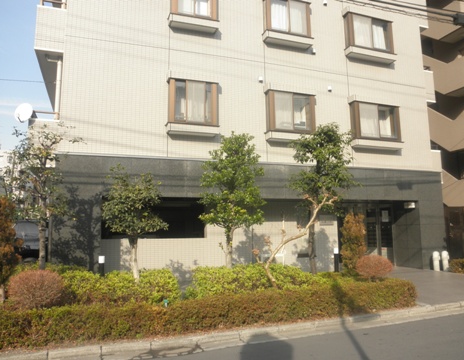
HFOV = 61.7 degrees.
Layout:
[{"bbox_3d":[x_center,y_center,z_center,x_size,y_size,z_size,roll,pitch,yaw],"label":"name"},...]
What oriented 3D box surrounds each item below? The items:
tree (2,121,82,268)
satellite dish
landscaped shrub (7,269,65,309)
[{"bbox_3d":[-3.471,0.563,7.103,1.329,3.323,1.263,2,-8,-20],"label":"tree"},{"bbox_3d":[-4.666,-1.518,8.732,0.430,0.450,0.300,0,-7,-3],"label":"satellite dish"},{"bbox_3d":[-3.059,1.746,6.072,0.809,0.709,0.809,2,-8,-20],"label":"landscaped shrub"}]

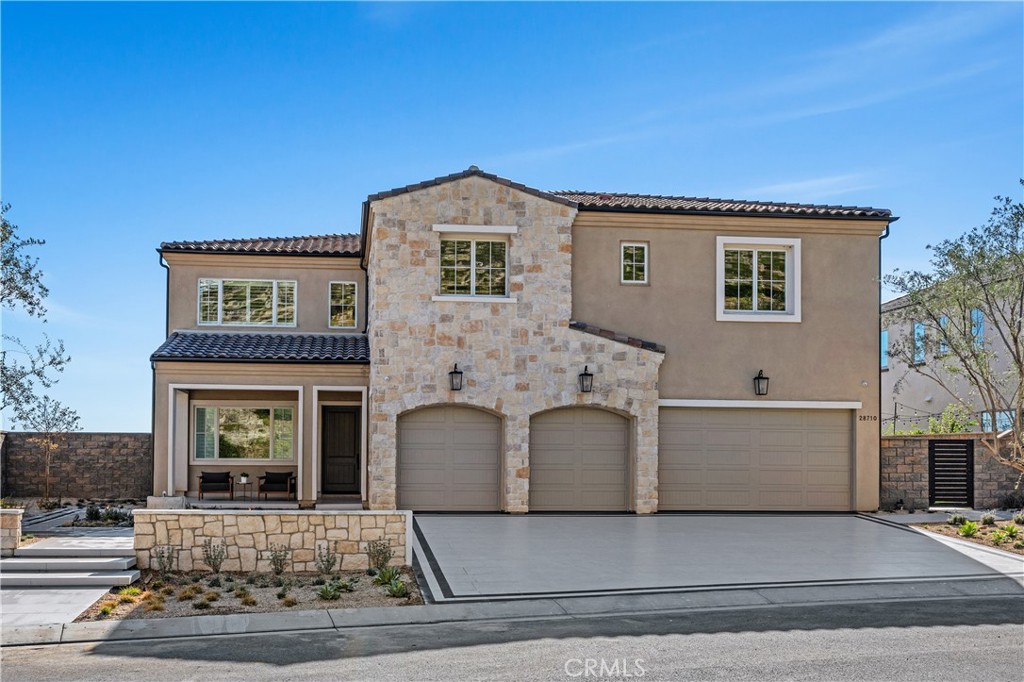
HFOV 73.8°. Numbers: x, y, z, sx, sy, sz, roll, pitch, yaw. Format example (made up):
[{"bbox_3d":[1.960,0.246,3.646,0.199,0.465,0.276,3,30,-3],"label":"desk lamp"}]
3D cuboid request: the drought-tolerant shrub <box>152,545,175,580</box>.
[{"bbox_3d":[-5.618,3.562,11.000,0.360,0.530,0.350,0,-3,0],"label":"drought-tolerant shrub"}]

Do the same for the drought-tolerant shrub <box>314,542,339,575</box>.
[{"bbox_3d":[-3.004,3.522,11.050,0.390,0.500,0.370,0,-3,0],"label":"drought-tolerant shrub"}]

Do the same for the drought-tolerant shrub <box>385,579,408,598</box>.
[{"bbox_3d":[-1.684,3.609,9.950,0.360,0.260,0.350,0,-3,0],"label":"drought-tolerant shrub"}]

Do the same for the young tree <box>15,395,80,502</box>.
[{"bbox_3d":[-12.661,2.930,18.600,1.800,2.950,1.700,0,-3,0],"label":"young tree"}]

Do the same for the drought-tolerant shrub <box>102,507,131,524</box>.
[{"bbox_3d":[-8.636,3.810,14.900,0.600,0.340,0.520,0,-3,0],"label":"drought-tolerant shrub"}]

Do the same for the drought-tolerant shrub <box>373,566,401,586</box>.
[{"bbox_3d":[-1.922,3.606,10.450,0.420,0.260,0.400,0,-3,0],"label":"drought-tolerant shrub"}]

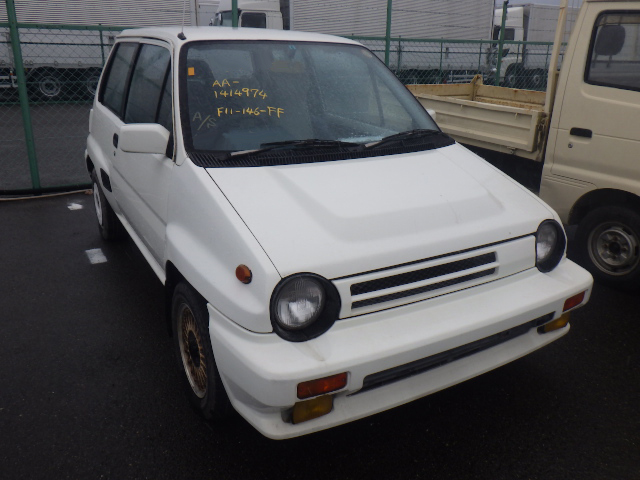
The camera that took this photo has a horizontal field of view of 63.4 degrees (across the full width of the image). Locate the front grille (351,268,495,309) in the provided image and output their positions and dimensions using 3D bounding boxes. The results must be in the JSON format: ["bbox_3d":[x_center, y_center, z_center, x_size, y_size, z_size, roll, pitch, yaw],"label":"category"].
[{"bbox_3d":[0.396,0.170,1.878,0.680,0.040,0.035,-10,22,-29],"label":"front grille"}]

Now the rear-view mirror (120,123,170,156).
[{"bbox_3d":[-0.700,-0.396,2.037,0.180,0.115,0.095,-10,22,-29],"label":"rear-view mirror"}]

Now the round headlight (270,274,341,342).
[{"bbox_3d":[-0.055,0.192,1.569,0.205,0.205,0.090,-10,22,-29],"label":"round headlight"}]

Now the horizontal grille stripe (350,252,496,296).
[{"bbox_3d":[0.410,0.120,1.897,0.702,0.047,0.030,-10,22,-29],"label":"horizontal grille stripe"}]

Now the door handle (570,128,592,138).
[{"bbox_3d":[1.640,-0.668,3.247,0.040,0.055,0.145,-10,22,-29],"label":"door handle"}]

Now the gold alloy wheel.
[{"bbox_3d":[-0.426,0.402,1.975,0.140,0.365,0.365,-10,22,-29],"label":"gold alloy wheel"}]

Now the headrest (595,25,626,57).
[{"bbox_3d":[1.859,-1.277,3.314,0.230,0.190,0.100,-10,22,-29],"label":"headrest"}]

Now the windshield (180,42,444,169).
[{"bbox_3d":[-0.056,-0.731,2.471,1.340,0.130,0.660,-10,62,-29],"label":"windshield"}]

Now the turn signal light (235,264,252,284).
[{"bbox_3d":[-0.235,0.106,1.590,0.060,0.060,0.040,17,24,37],"label":"turn signal light"}]

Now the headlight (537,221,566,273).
[{"bbox_3d":[0.929,0.026,2.120,0.205,0.205,0.090,-10,22,-29],"label":"headlight"}]

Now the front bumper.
[{"bbox_3d":[0.430,0.322,1.921,1.590,0.360,0.395,-10,22,-29],"label":"front bumper"}]

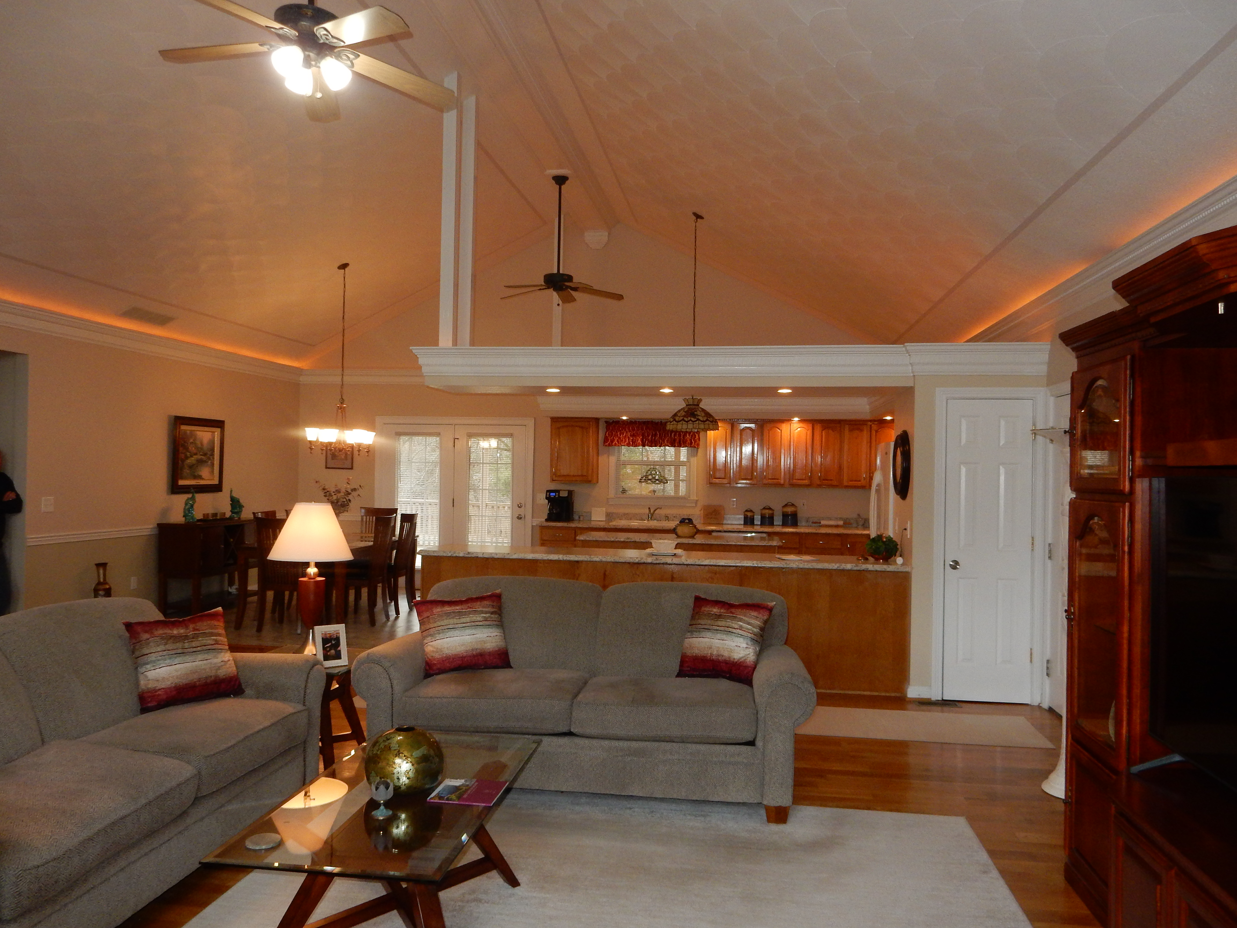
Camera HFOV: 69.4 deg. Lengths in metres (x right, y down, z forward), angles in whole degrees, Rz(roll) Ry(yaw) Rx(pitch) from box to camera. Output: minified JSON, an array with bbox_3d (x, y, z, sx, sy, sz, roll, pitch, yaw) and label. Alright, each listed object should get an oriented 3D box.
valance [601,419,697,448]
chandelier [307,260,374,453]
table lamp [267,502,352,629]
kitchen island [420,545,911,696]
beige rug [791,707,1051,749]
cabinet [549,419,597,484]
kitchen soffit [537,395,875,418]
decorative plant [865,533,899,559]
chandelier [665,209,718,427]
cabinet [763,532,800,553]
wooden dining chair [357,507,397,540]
[{"bbox_3d":[0.389,-0.352,10.440,1.121,0.310,0.120,1,0,8],"label":"valance"},{"bbox_3d":[-2.800,-1.057,9.049,0.750,1.910,0.750,1,0,9],"label":"chandelier"},{"bbox_3d":[-1.564,0.583,4.566,0.456,0.775,0.456,1,0,8],"label":"table lamp"},{"bbox_3d":[0.302,1.130,6.669,3.518,0.914,0.600,1,0,8],"label":"kitchen island"},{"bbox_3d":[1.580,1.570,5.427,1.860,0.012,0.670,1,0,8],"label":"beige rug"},{"bbox_3d":[-0.519,-0.157,10.690,0.547,0.751,0.320,1,0,8],"label":"cabinet"},{"bbox_3d":[0.966,-0.651,10.318,3.760,0.260,0.600,1,0,9],"label":"kitchen soffit"},{"bbox_3d":[1.853,0.582,6.273,0.230,0.180,0.230,1,0,8],"label":"decorative plant"},{"bbox_3d":[0.712,-1.335,8.420,0.491,2.061,0.491,1,0,8],"label":"chandelier"},{"bbox_3d":[1.840,1.198,10.098,0.391,0.880,0.620,1,0,9],"label":"cabinet"},{"bbox_3d":[-2.776,1.037,10.025,0.480,1.050,0.550,1,0,8],"label":"wooden dining chair"}]

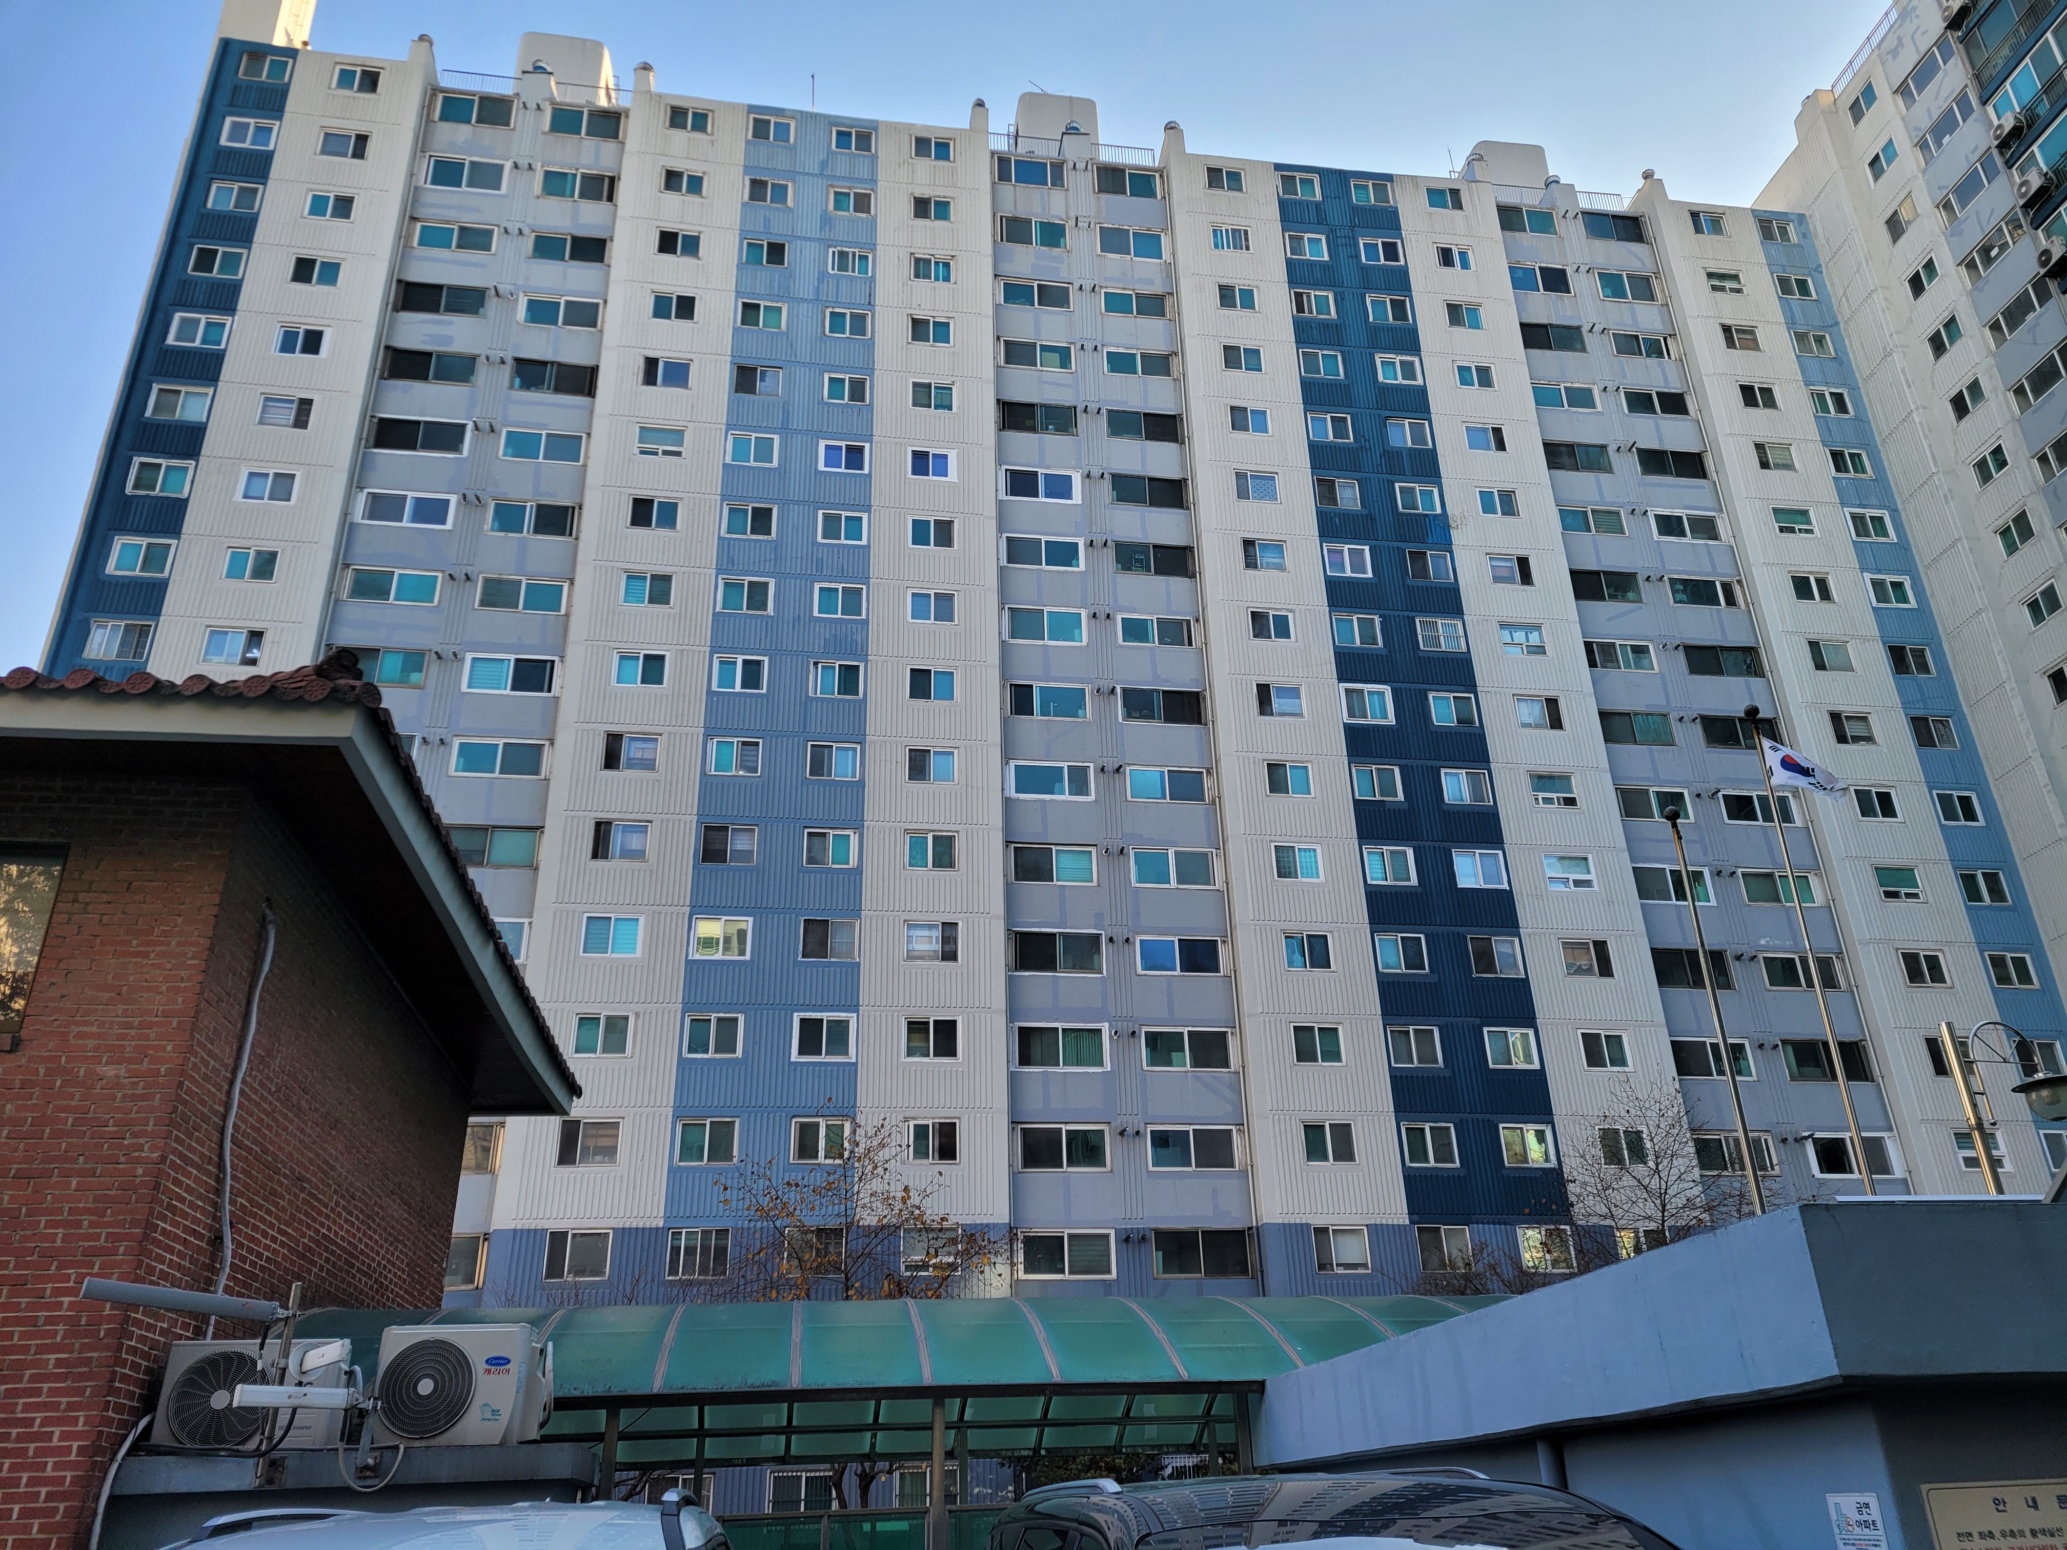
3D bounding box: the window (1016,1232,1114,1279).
[{"bbox_3d":[0.815,11.819,38.231,2.334,1.128,0.150,3,-27,-9],"label":"window"}]

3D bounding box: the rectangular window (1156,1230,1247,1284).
[{"bbox_3d":[4.294,12.223,39.569,2.421,1.241,0.150,2,-26,-8],"label":"rectangular window"}]

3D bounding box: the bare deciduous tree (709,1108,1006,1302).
[{"bbox_3d":[-3.303,10.688,29.151,5.766,8.959,5.200,3,-27,-9],"label":"bare deciduous tree"}]

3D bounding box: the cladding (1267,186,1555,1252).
[{"bbox_3d":[11.423,-5.147,48.826,4.520,37.656,0.400,2,-26,-8],"label":"cladding"}]

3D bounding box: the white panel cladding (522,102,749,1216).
[{"bbox_3d":[-11.159,-6.208,44.636,3.830,37.266,0.300,3,-27,-9],"label":"white panel cladding"}]

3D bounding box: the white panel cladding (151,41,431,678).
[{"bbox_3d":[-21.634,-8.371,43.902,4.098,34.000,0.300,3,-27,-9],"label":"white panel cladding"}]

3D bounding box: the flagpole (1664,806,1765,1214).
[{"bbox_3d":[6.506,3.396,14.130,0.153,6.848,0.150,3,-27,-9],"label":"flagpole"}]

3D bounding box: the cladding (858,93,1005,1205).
[{"bbox_3d":[-2.985,-5.798,45.845,3.677,37.151,0.300,3,-27,-9],"label":"cladding"}]

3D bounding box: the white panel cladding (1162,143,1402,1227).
[{"bbox_3d":[7.248,-5.440,48.264,3.922,37.921,0.400,2,-26,-8],"label":"white panel cladding"}]

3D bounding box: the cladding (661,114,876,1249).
[{"bbox_3d":[-7.149,-5.910,46.063,4.529,37.683,0.400,2,-26,-8],"label":"cladding"}]

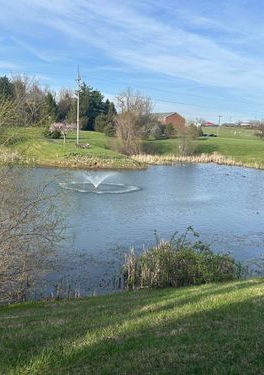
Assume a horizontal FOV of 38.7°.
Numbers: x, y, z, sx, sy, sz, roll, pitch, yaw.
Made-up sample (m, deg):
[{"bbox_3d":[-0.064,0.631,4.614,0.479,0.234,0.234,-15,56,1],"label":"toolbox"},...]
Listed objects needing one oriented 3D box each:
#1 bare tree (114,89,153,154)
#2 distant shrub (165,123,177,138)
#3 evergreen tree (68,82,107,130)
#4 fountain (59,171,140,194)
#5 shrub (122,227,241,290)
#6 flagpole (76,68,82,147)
[{"bbox_3d":[0.242,-10.634,60.500,6.000,10.400,5.600,1,9,0],"label":"bare tree"},{"bbox_3d":[11.586,-17.153,113.000,3.600,4.700,3.600,1,9,0],"label":"distant shrub"},{"bbox_3d":[-10.429,-18.983,88.000,8.800,11.200,8.200,1,9,0],"label":"evergreen tree"},{"bbox_3d":[-2.813,-0.519,32.500,7.000,1.450,7.000,1,9,0],"label":"fountain"},{"bbox_3d":[1.627,2.299,12.600,3.600,1.750,2.200,1,9,0],"label":"shrub"},{"bbox_3d":[-8.529,-13.321,61.000,0.900,12.600,0.600,1,9,0],"label":"flagpole"}]

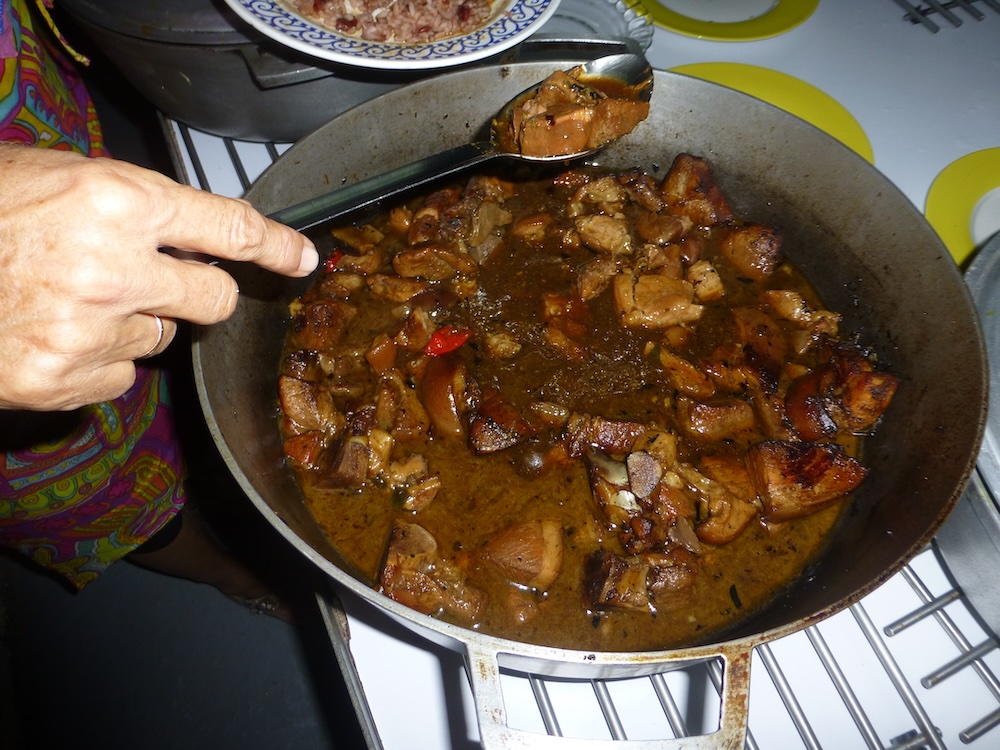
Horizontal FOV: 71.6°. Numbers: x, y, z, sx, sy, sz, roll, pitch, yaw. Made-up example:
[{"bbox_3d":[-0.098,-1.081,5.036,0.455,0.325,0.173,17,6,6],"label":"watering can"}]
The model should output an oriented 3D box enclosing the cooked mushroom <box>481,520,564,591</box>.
[{"bbox_3d":[0.012,0.094,0.359,0.042,0.026,0.035,0,54,0],"label":"cooked mushroom"}]

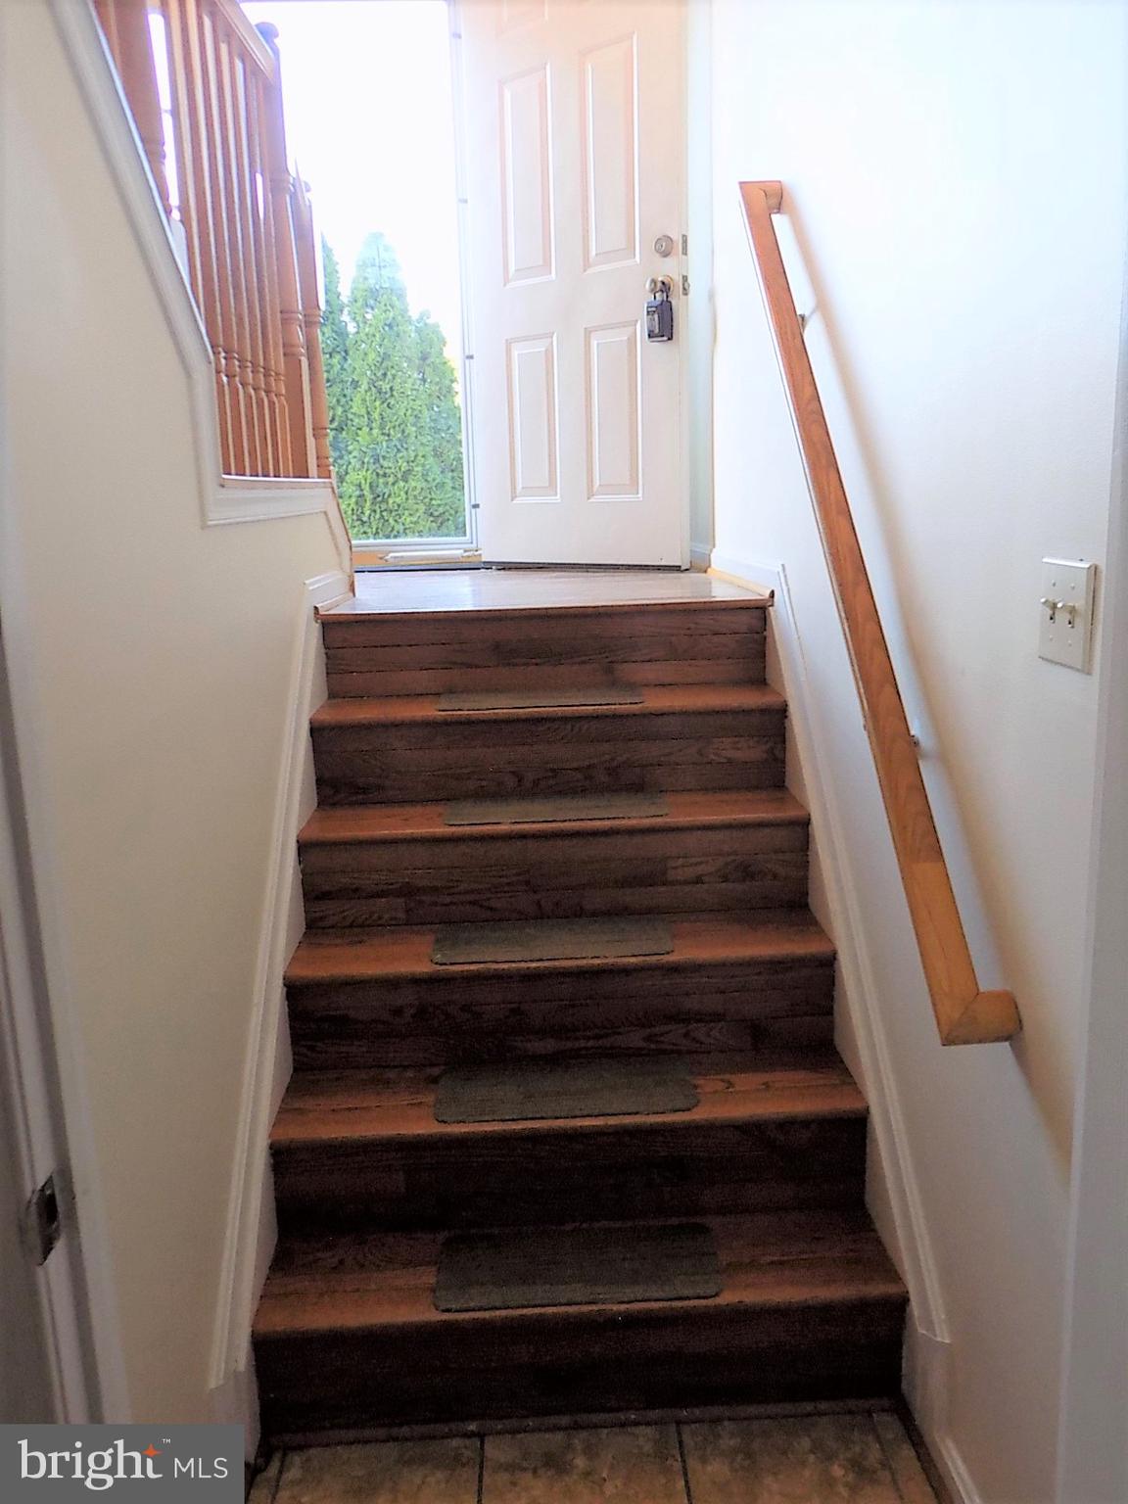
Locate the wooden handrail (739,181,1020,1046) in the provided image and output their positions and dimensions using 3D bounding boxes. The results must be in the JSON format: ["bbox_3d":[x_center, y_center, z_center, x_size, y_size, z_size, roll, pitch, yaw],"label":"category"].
[{"bbox_3d":[0.469,-0.420,2.004,0.097,0.048,1.909,-2,56,-2],"label":"wooden handrail"}]

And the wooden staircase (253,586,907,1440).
[{"bbox_3d":[-0.007,0.358,2.345,1.050,1.235,1.186,-2,11,-2],"label":"wooden staircase"}]

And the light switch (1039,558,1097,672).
[{"bbox_3d":[0.541,-0.151,1.288,0.020,0.114,0.117,-2,11,-2],"label":"light switch"}]

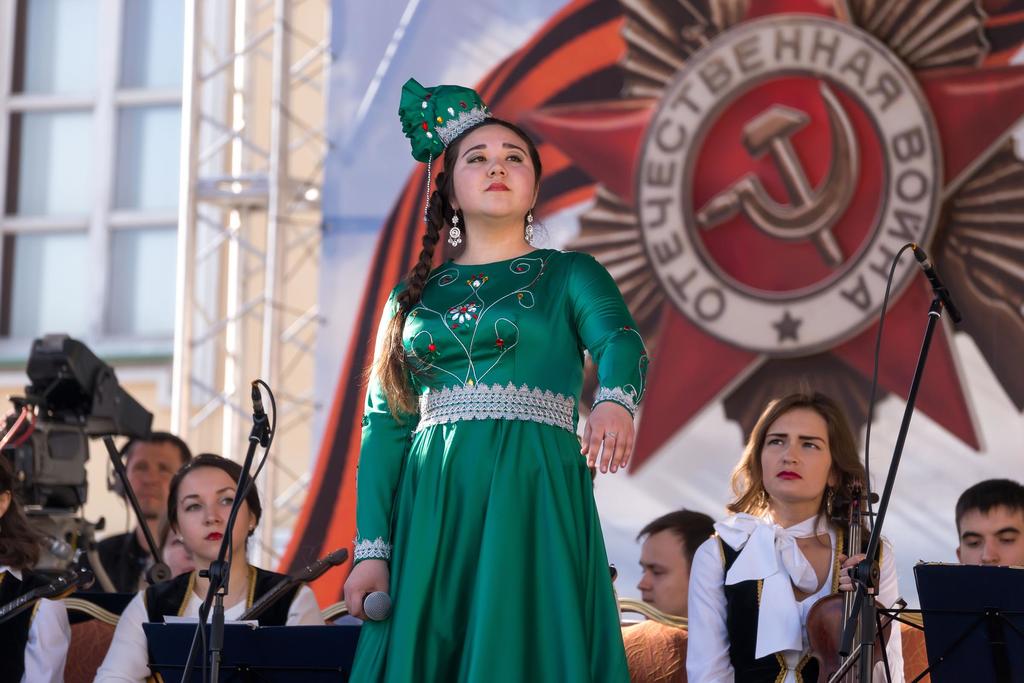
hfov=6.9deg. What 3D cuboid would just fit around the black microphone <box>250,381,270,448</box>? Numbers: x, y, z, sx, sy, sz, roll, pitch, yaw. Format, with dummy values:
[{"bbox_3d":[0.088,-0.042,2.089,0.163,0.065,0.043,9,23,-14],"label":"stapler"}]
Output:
[{"bbox_3d":[-0.495,0.143,16.800,0.032,0.032,0.180,-8,-43,0],"label":"black microphone"}]

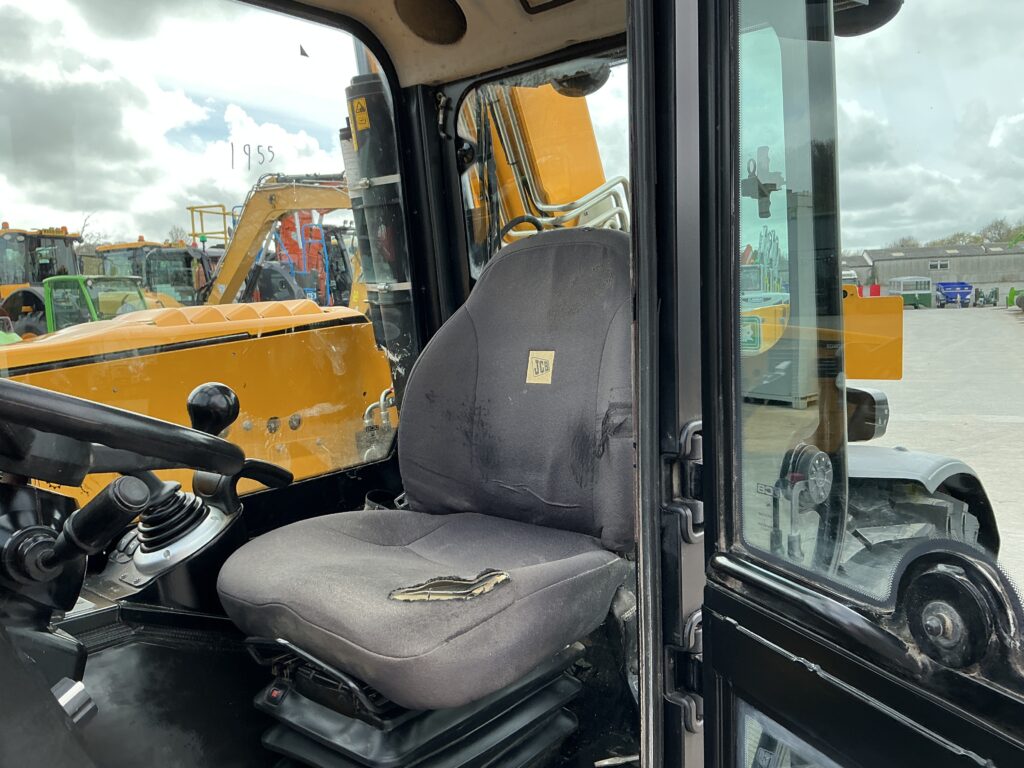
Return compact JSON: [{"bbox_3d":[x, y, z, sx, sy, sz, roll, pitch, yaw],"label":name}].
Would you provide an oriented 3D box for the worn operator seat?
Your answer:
[{"bbox_3d":[-0.084,0.044,1.213,0.528,0.557,0.662,4,8,41],"label":"worn operator seat"}]

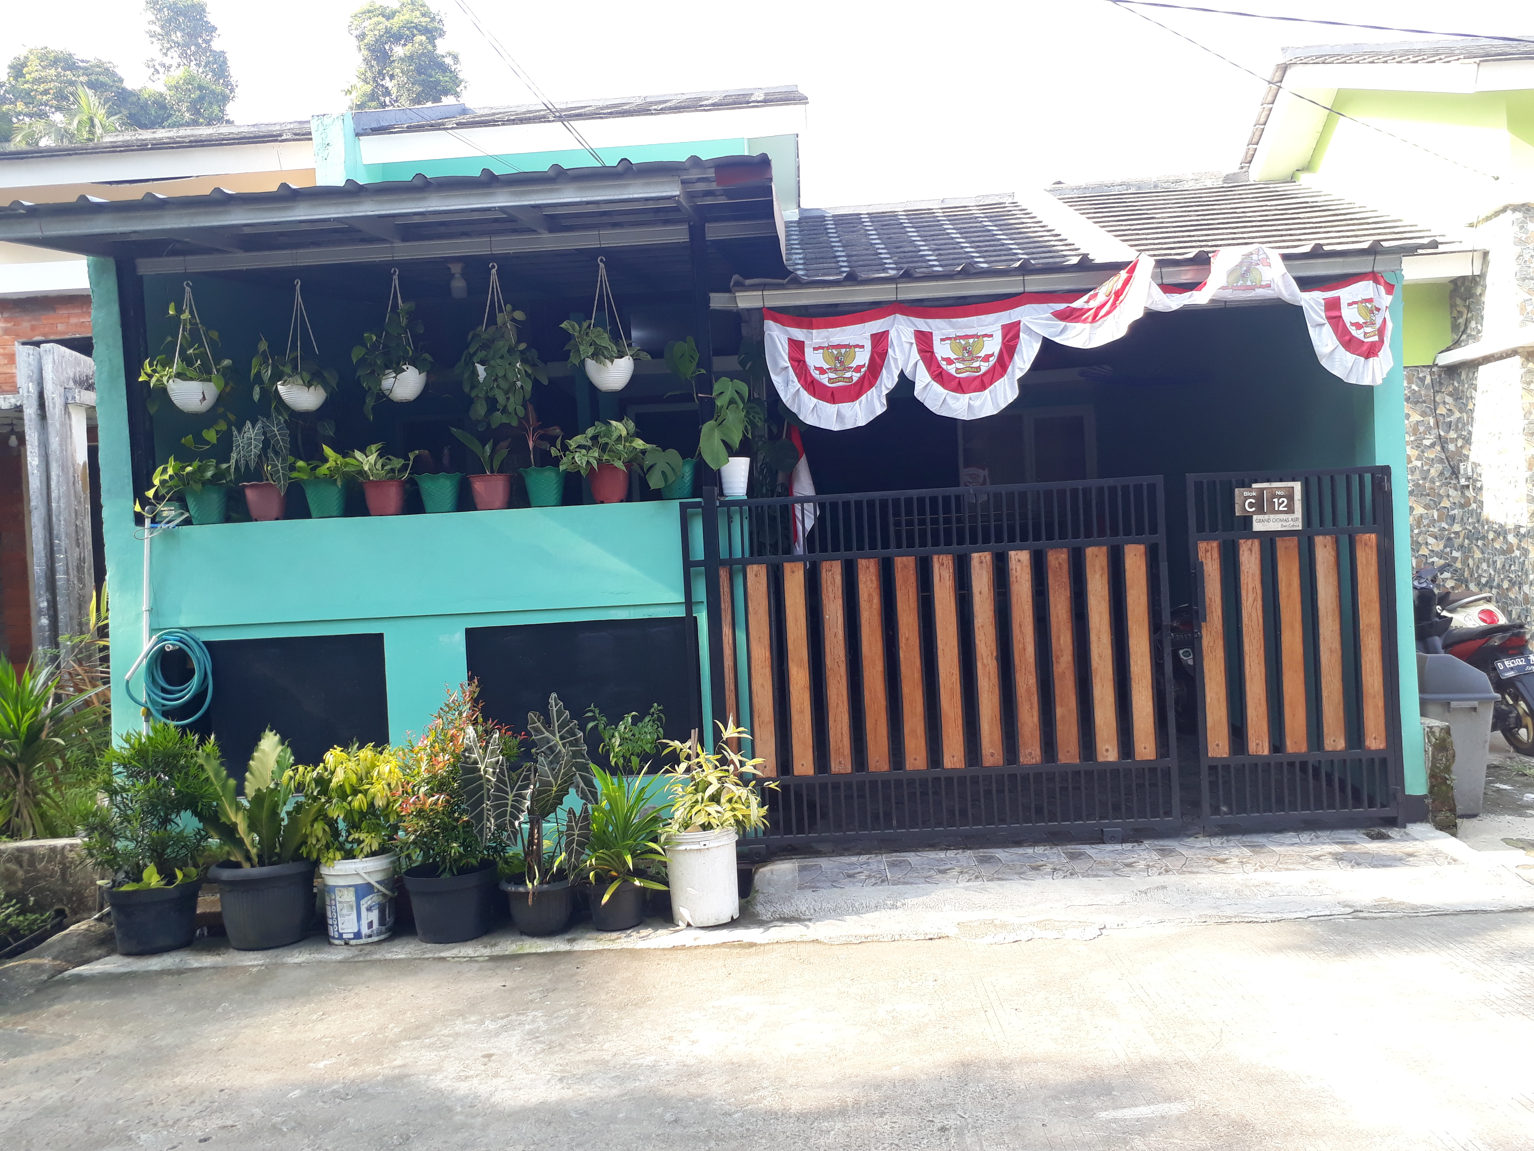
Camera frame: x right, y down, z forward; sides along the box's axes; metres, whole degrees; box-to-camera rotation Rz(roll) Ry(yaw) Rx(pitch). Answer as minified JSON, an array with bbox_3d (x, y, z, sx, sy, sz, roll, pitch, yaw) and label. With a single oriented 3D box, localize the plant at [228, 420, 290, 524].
[{"bbox_3d":[-2.369,-0.498,5.592,0.274,0.482,0.270,-3,0,2],"label":"plant"}]

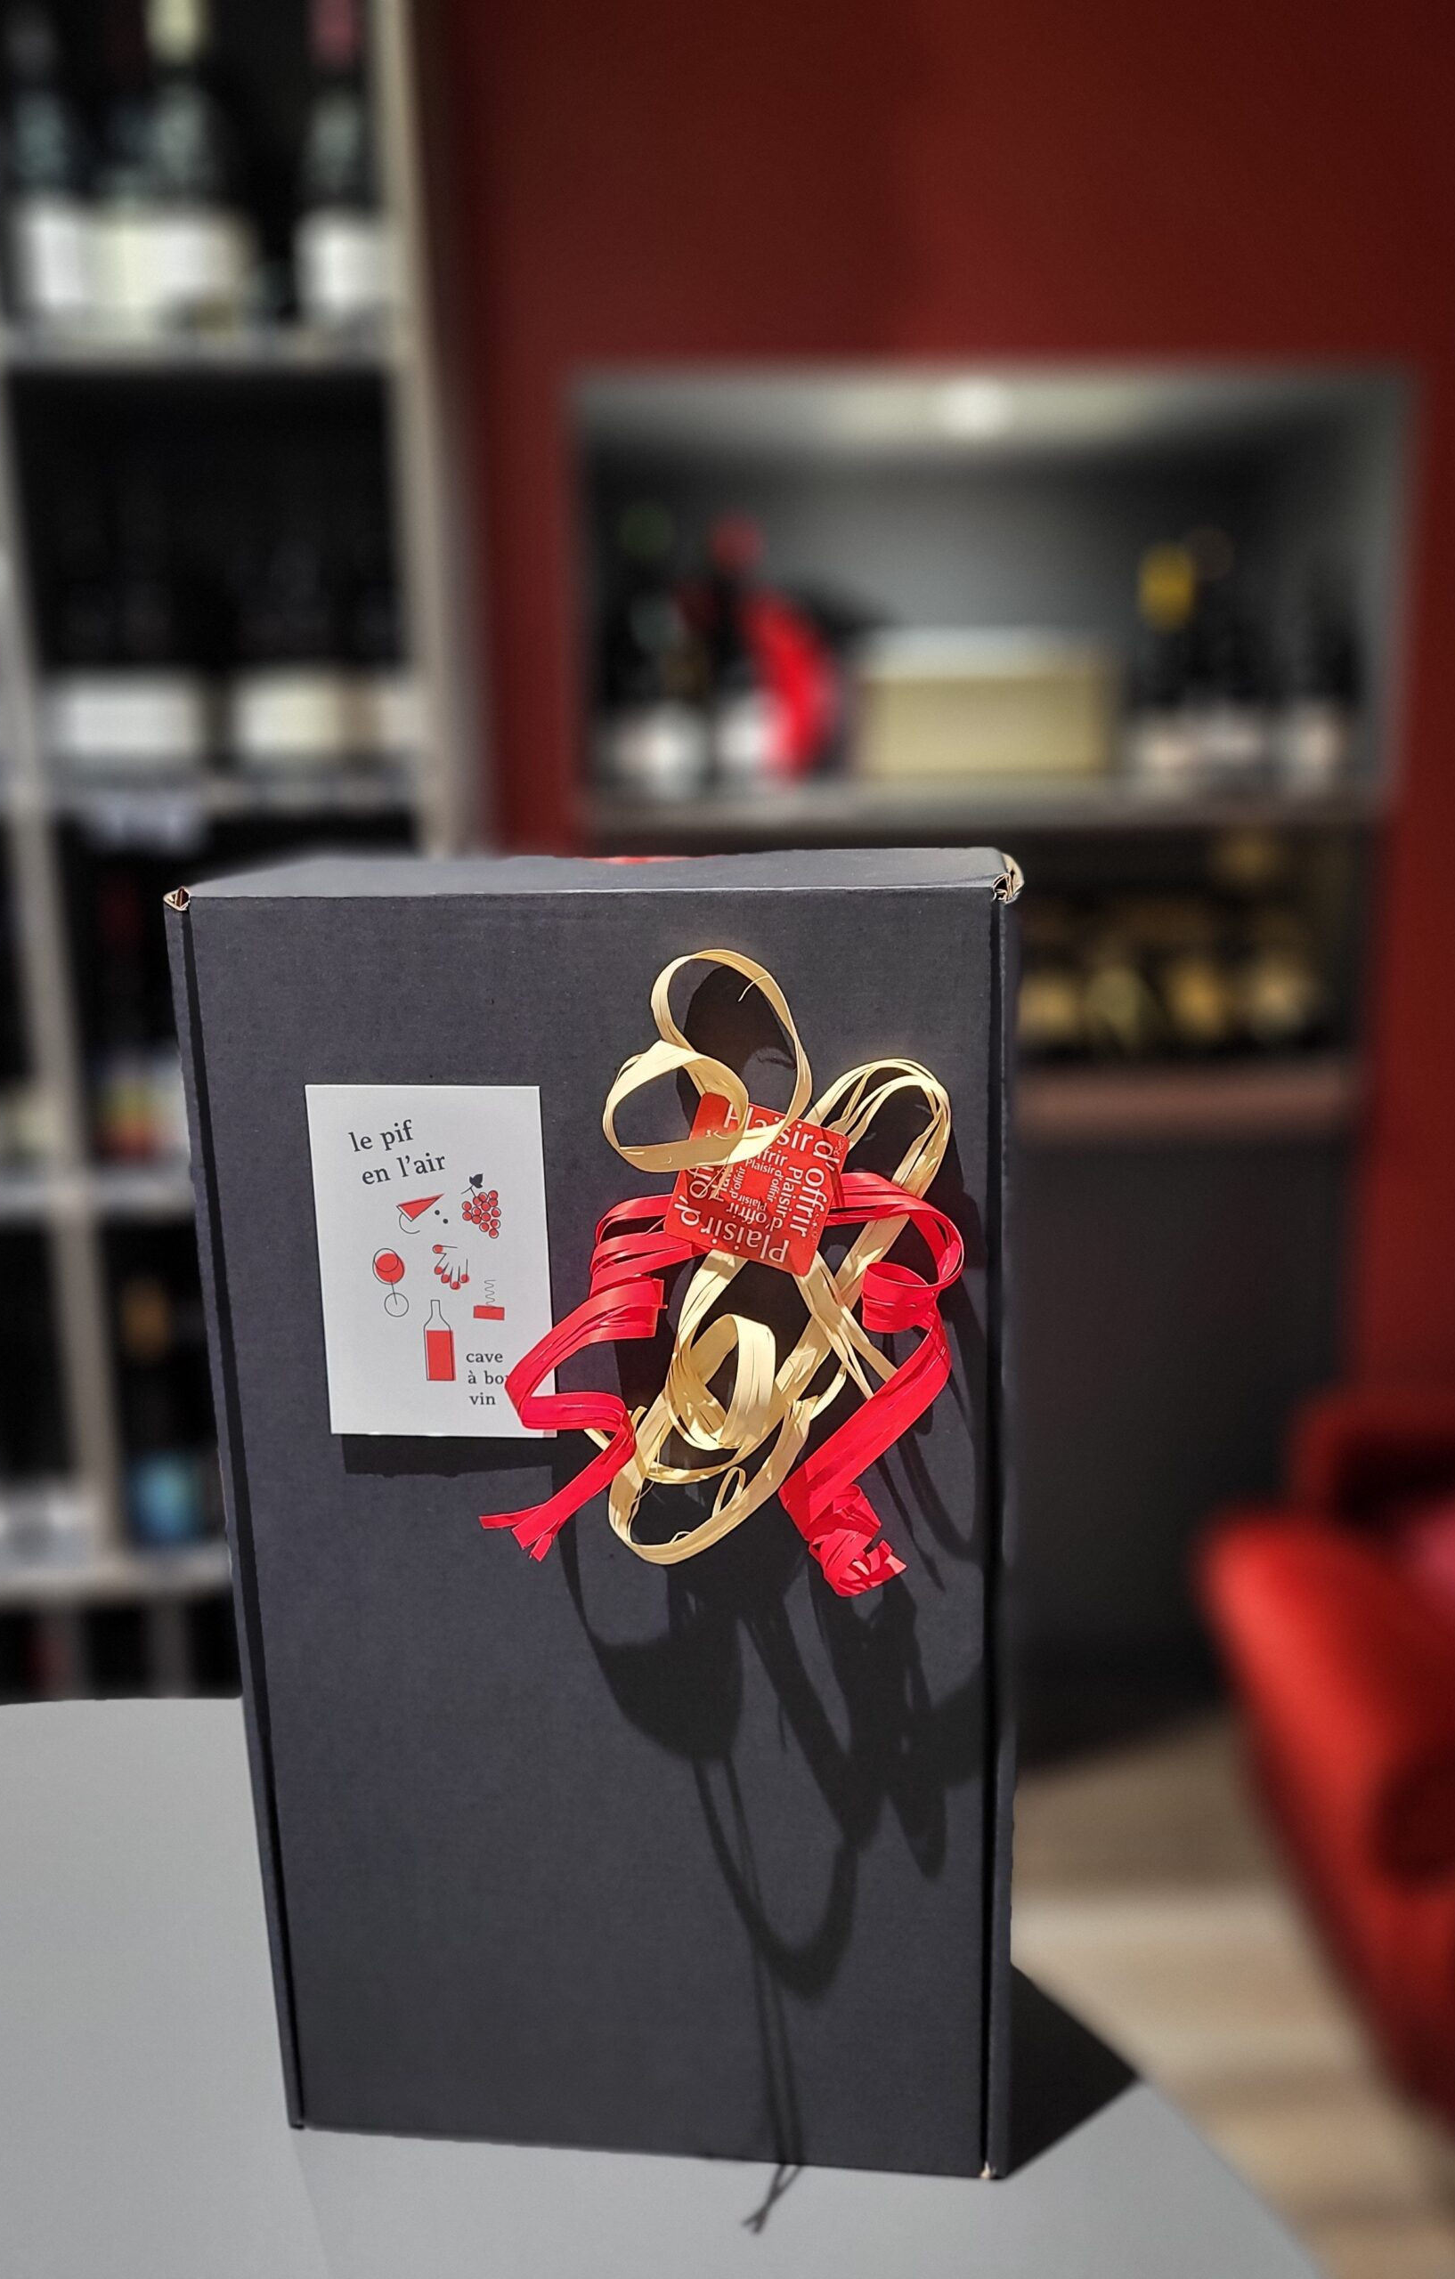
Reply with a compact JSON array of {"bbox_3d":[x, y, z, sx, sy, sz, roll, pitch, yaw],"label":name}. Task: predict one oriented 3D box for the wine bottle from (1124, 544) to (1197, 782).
[{"bbox_3d":[0.591,-0.639,2.326,0.076,0.295,0.076,-2,13,-3],"label":"wine bottle"}]

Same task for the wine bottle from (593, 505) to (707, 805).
[{"bbox_3d":[-0.091,-0.578,2.071,0.086,0.315,0.086,-2,13,-3],"label":"wine bottle"}]

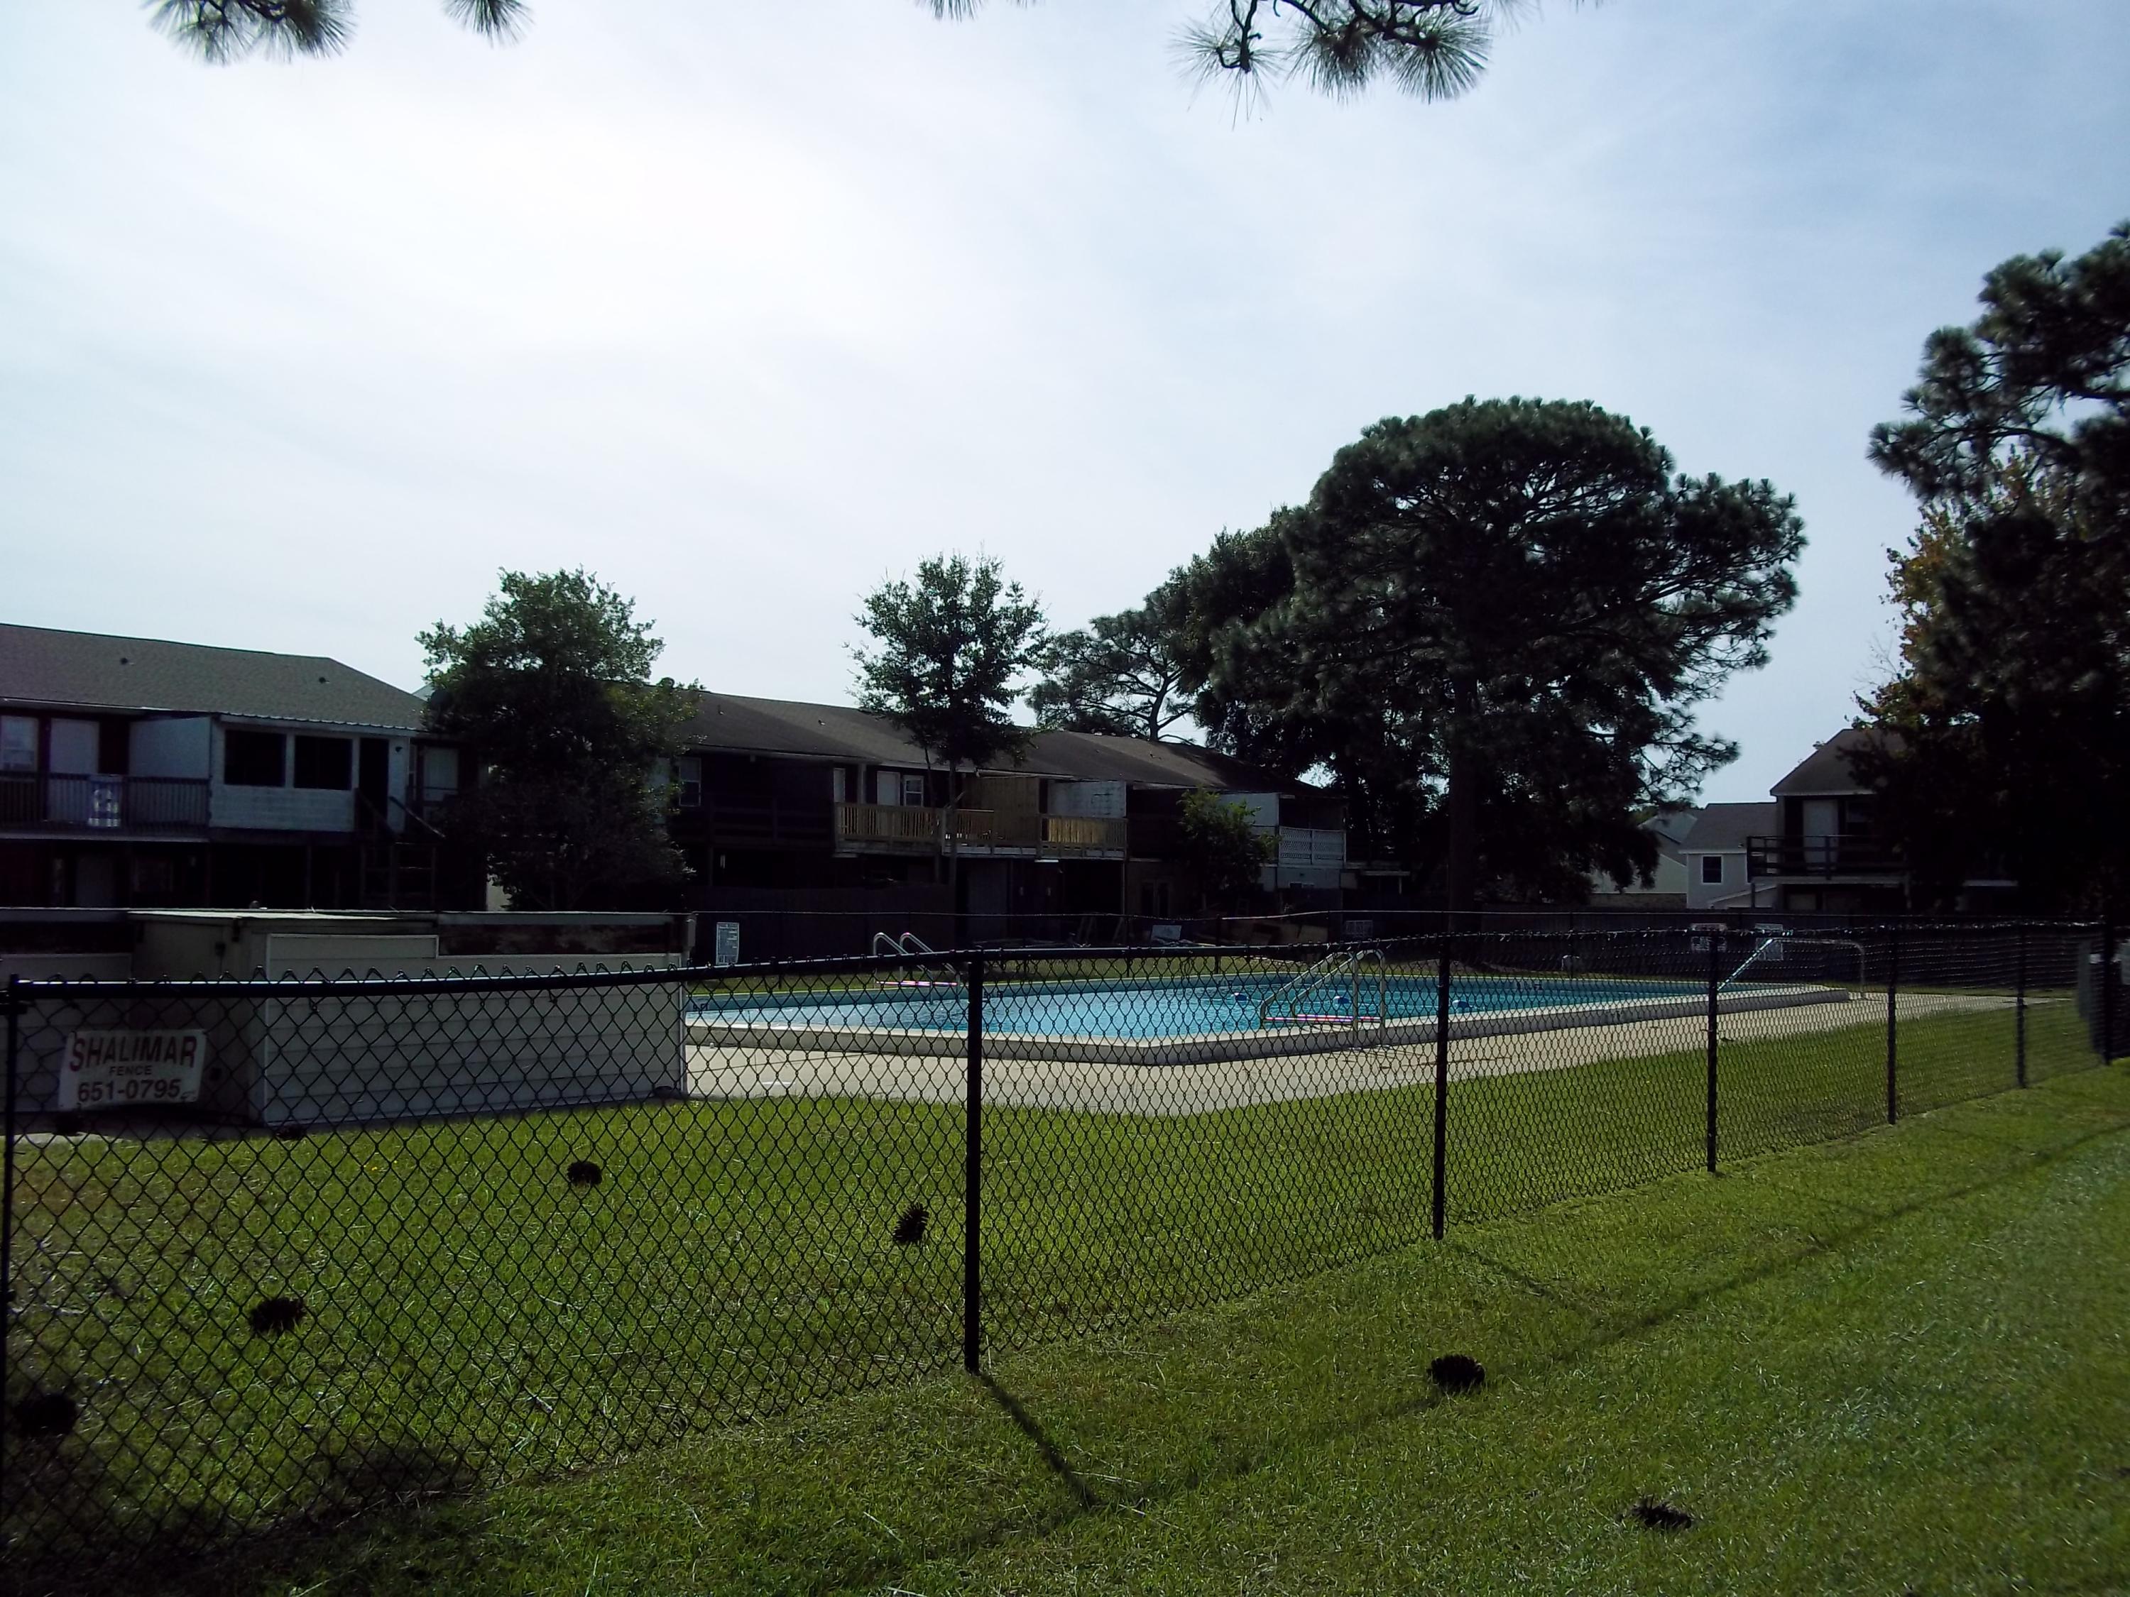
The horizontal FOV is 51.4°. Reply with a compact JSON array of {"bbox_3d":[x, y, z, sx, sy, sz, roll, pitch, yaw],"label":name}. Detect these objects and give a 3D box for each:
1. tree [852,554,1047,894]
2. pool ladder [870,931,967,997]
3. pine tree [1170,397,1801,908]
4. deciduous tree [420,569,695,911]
[{"bbox_3d":[-2.922,-1.138,57.195,4.900,10.290,4.800,1,-2,-3],"label":"tree"},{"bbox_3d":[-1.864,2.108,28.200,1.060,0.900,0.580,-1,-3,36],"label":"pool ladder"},{"bbox_3d":[8.514,-2.410,44.216,12.000,11.190,11.000,0,-2,11],"label":"pine tree"},{"bbox_3d":[-10.189,-0.641,44.642,5.400,7.930,5.200,1,-2,-13],"label":"deciduous tree"}]

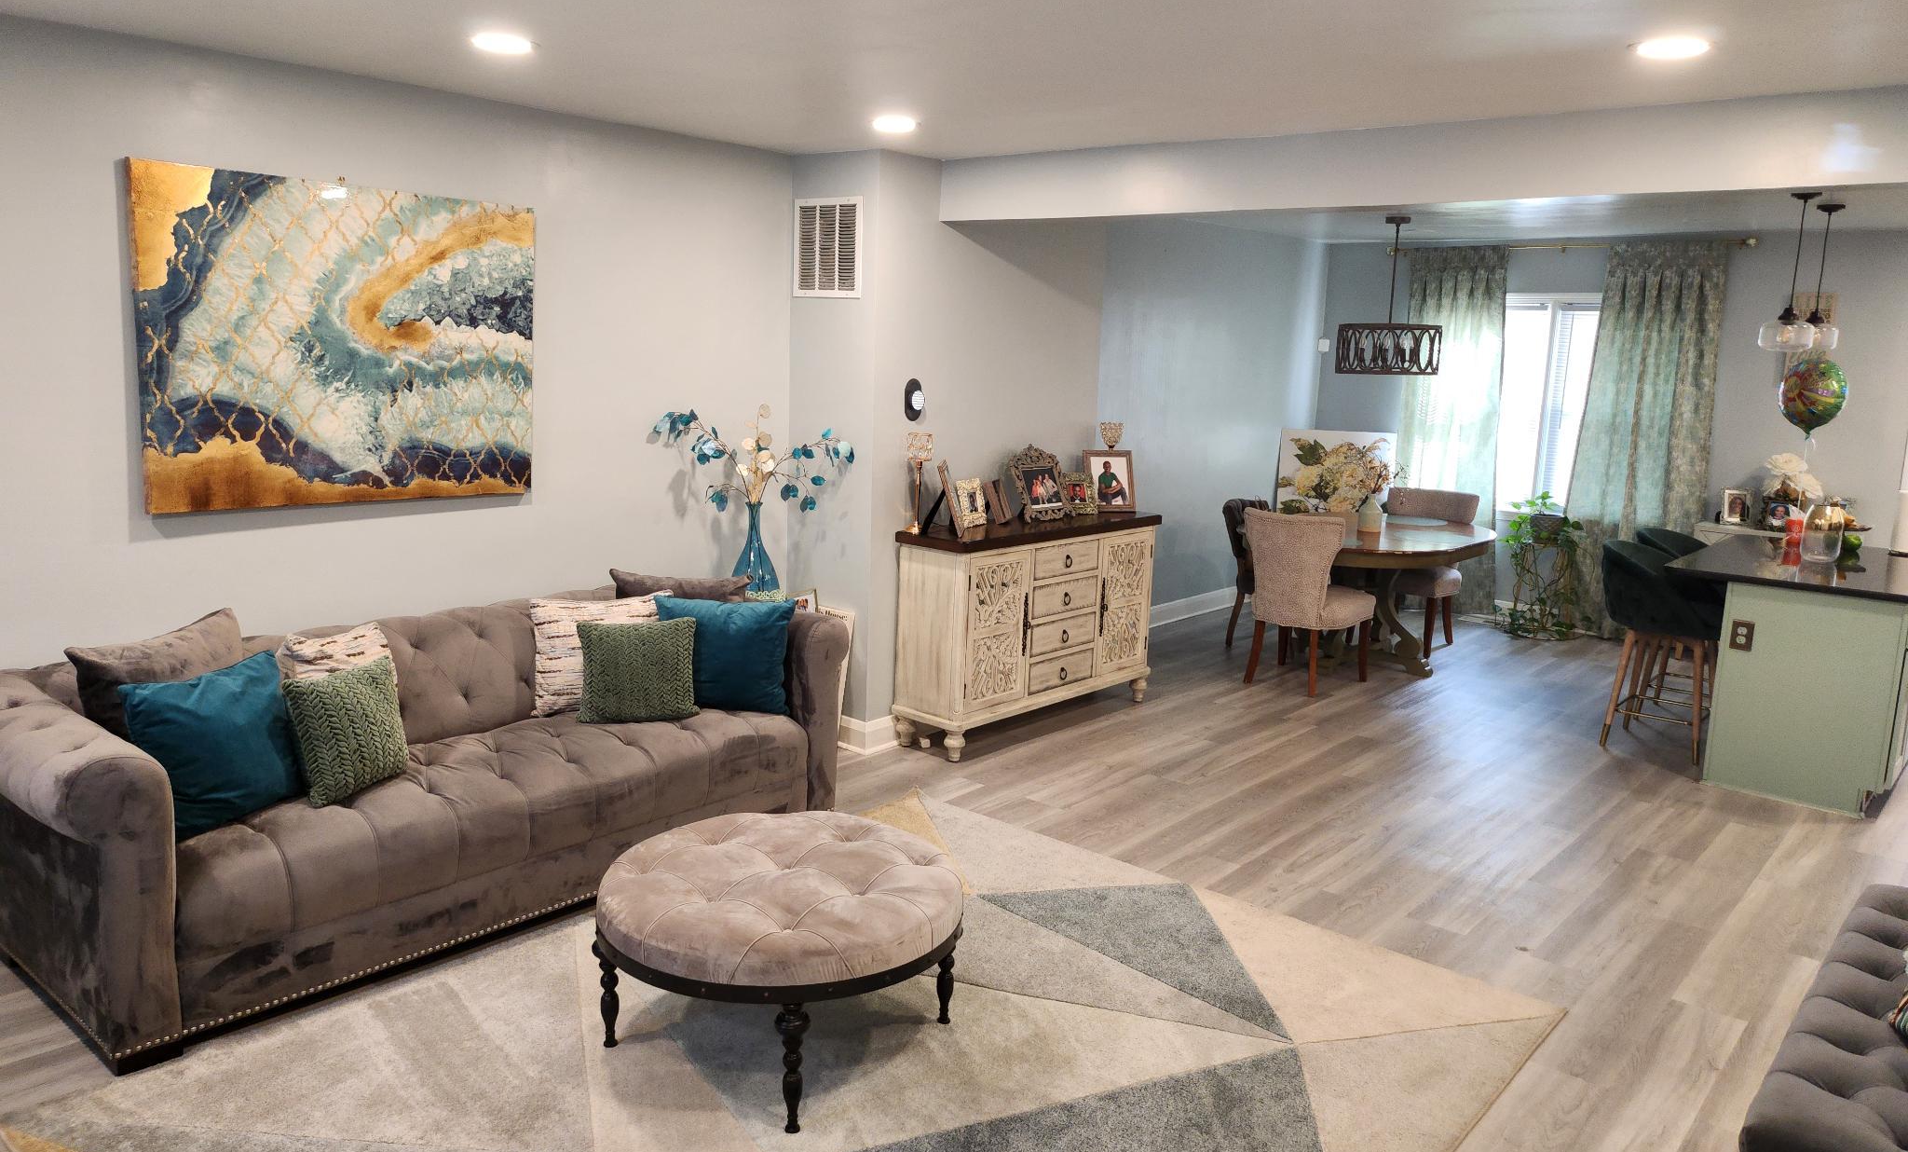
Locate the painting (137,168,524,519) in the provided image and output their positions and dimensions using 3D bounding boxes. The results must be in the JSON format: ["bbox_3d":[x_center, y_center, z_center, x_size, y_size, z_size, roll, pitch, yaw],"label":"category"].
[{"bbox_3d":[-1.900,-0.726,4.208,0.040,0.980,1.245,10,13,39],"label":"painting"}]

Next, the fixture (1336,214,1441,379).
[{"bbox_3d":[2.365,-1.511,7.161,0.570,0.840,0.570,10,13,39],"label":"fixture"}]

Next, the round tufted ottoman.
[{"bbox_3d":[-0.425,0.934,3.286,0.900,0.440,0.900,2,10,0],"label":"round tufted ottoman"}]

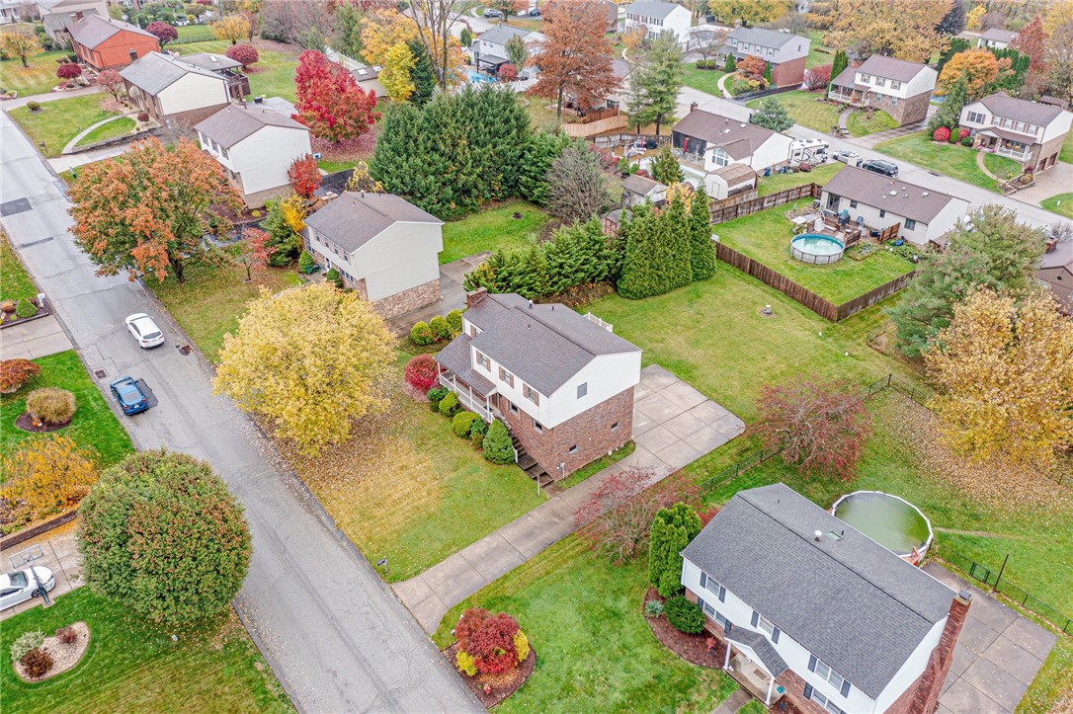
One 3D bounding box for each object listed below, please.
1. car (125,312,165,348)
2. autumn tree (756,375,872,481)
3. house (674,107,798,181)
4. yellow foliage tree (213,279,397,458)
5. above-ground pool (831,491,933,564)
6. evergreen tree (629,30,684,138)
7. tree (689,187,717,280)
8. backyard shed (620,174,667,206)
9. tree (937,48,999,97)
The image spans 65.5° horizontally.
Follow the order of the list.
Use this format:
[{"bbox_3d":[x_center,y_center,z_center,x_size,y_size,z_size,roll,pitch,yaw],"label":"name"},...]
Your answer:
[{"bbox_3d":[-31.465,-2.279,66.848,1.900,1.670,4.750,-24,39,-31],"label":"car"},{"bbox_3d":[20.600,5.700,62.500,8.700,6.800,8.700,0,33,0],"label":"autumn tree"},{"bbox_3d":[27.340,-31.090,120.430,12.100,5.540,14.700,-25,40,-33],"label":"house"},{"bbox_3d":[-15.600,1.400,57.300,12.200,11.500,12.200,0,33,0],"label":"yellow foliage tree"},{"bbox_3d":[24.260,12.120,58.830,6.500,1.300,6.500,0,33,0],"label":"above-ground pool"},{"bbox_3d":[17.544,-38.763,119.284,7.400,14.900,7.000,-1,33,0],"label":"evergreen tree"},{"bbox_3d":[16.800,-12.450,83.130,2.260,10.170,2.260,-1,33,1],"label":"tree"},{"bbox_3d":[14.490,-22.181,112.361,4.400,3.400,4.850,-24,39,-30],"label":"backyard shed"},{"bbox_3d":[77.500,-50.900,150.800,10.000,9.300,10.000,-25,40,-33],"label":"tree"}]

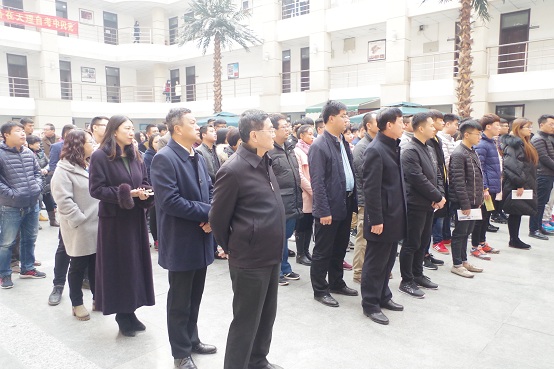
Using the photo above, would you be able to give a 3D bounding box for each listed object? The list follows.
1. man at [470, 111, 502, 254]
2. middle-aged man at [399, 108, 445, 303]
[{"bbox_3d":[2.646,0.016,5.237,0.500,1.740,0.360,-4,8,-30],"label":"man"},{"bbox_3d":[1.362,0.197,3.963,0.400,1.700,0.520,5,9,40],"label":"middle-aged man"}]

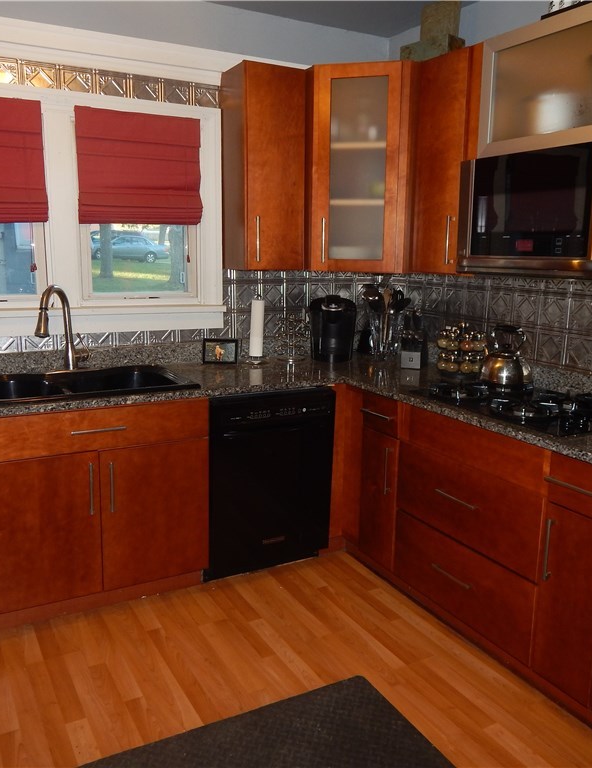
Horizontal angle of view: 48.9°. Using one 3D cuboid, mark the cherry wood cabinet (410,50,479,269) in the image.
[{"bbox_3d":[0.788,-0.953,2.877,0.335,0.912,0.360,-5,12,-28],"label":"cherry wood cabinet"}]

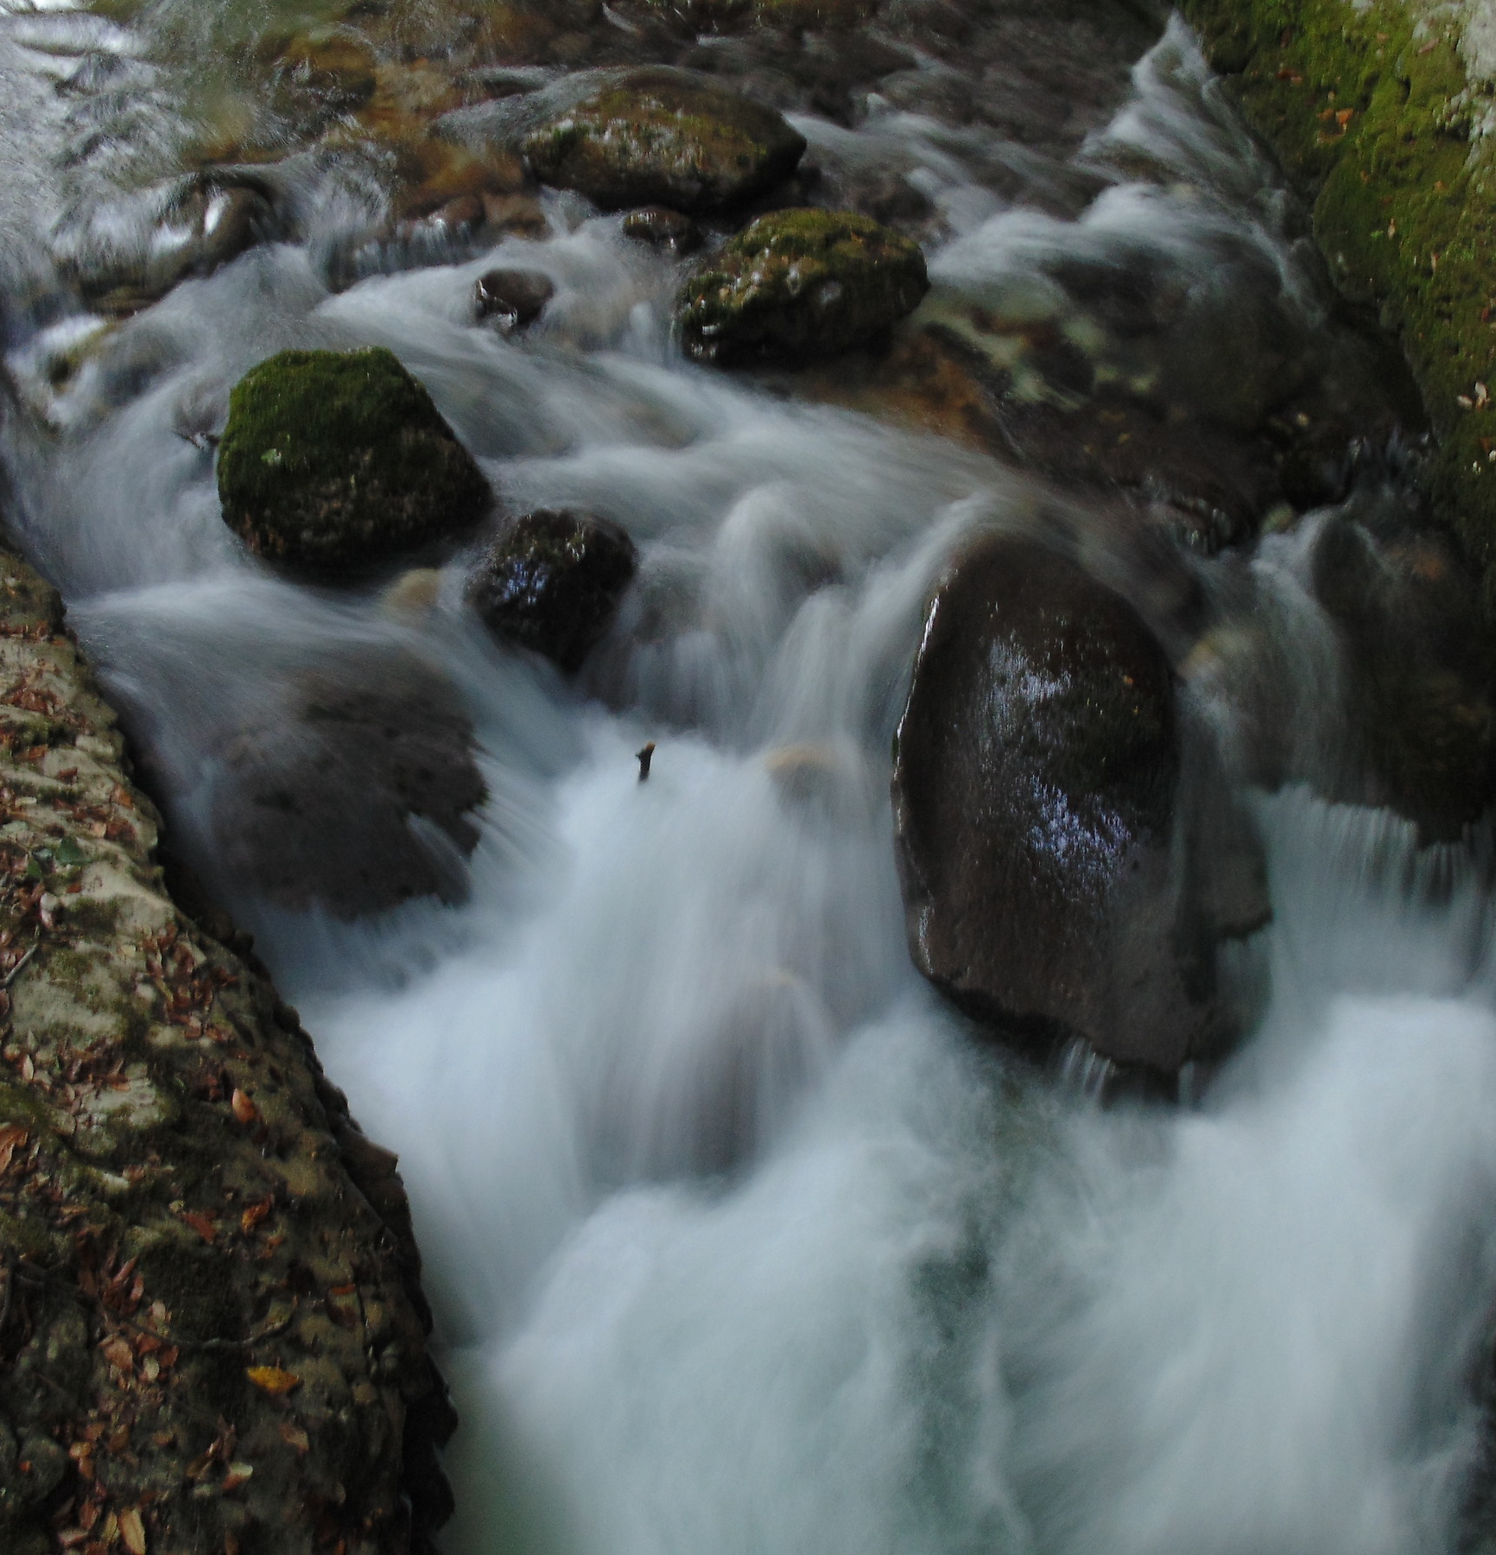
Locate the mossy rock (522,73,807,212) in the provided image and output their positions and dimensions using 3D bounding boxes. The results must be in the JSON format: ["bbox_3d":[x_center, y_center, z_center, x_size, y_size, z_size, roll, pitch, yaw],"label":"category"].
[{"bbox_3d":[-0.506,-3.891,9.900,1.730,0.750,1.300,0,35,0],"label":"mossy rock"}]

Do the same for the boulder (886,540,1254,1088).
[{"bbox_3d":[1.139,0.095,5.850,1.250,1.400,1.750,-5,35,-7],"label":"boulder"}]

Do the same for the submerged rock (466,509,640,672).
[{"bbox_3d":[-0.759,-0.735,6.350,0.670,0.570,0.630,0,35,0],"label":"submerged rock"}]

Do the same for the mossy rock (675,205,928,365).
[{"bbox_3d":[0.284,-2.517,8.300,1.270,0.680,1.000,0,35,0],"label":"mossy rock"}]

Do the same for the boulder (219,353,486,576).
[{"bbox_3d":[-1.652,-1.335,6.850,1.120,0.850,1.000,0,35,0],"label":"boulder"}]

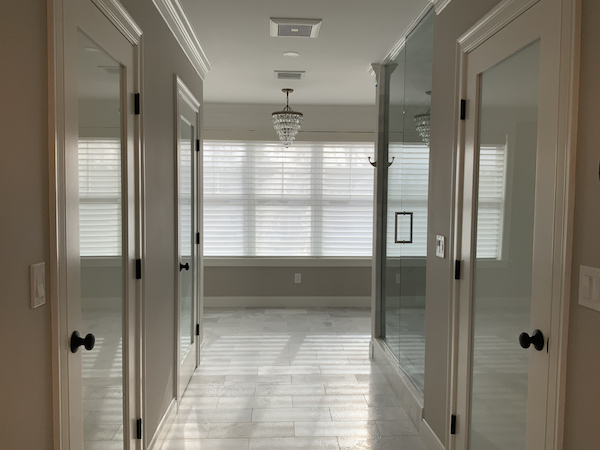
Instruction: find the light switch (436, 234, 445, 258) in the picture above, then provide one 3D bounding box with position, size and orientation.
[{"bbox_3d":[0.740,0.114,2.650,0.010,0.115,0.117,1,3,-3],"label":"light switch"}]

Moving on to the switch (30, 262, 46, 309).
[{"bbox_3d":[-0.713,0.164,1.371,0.011,0.115,0.071,1,3,-3],"label":"switch"}]

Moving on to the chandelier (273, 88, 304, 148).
[{"bbox_3d":[-0.136,-1.159,5.479,0.334,0.615,0.334,1,3,-3],"label":"chandelier"}]

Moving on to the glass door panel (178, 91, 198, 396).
[{"bbox_3d":[-0.840,0.167,3.665,0.042,2.030,0.775,1,3,-3],"label":"glass door panel"}]

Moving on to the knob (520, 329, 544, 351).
[{"bbox_3d":[0.770,0.387,1.682,0.062,0.067,0.067,1,3,-3],"label":"knob"}]

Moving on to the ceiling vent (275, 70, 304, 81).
[{"bbox_3d":[-0.094,-1.415,4.776,0.286,0.020,0.305,1,3,-3],"label":"ceiling vent"}]

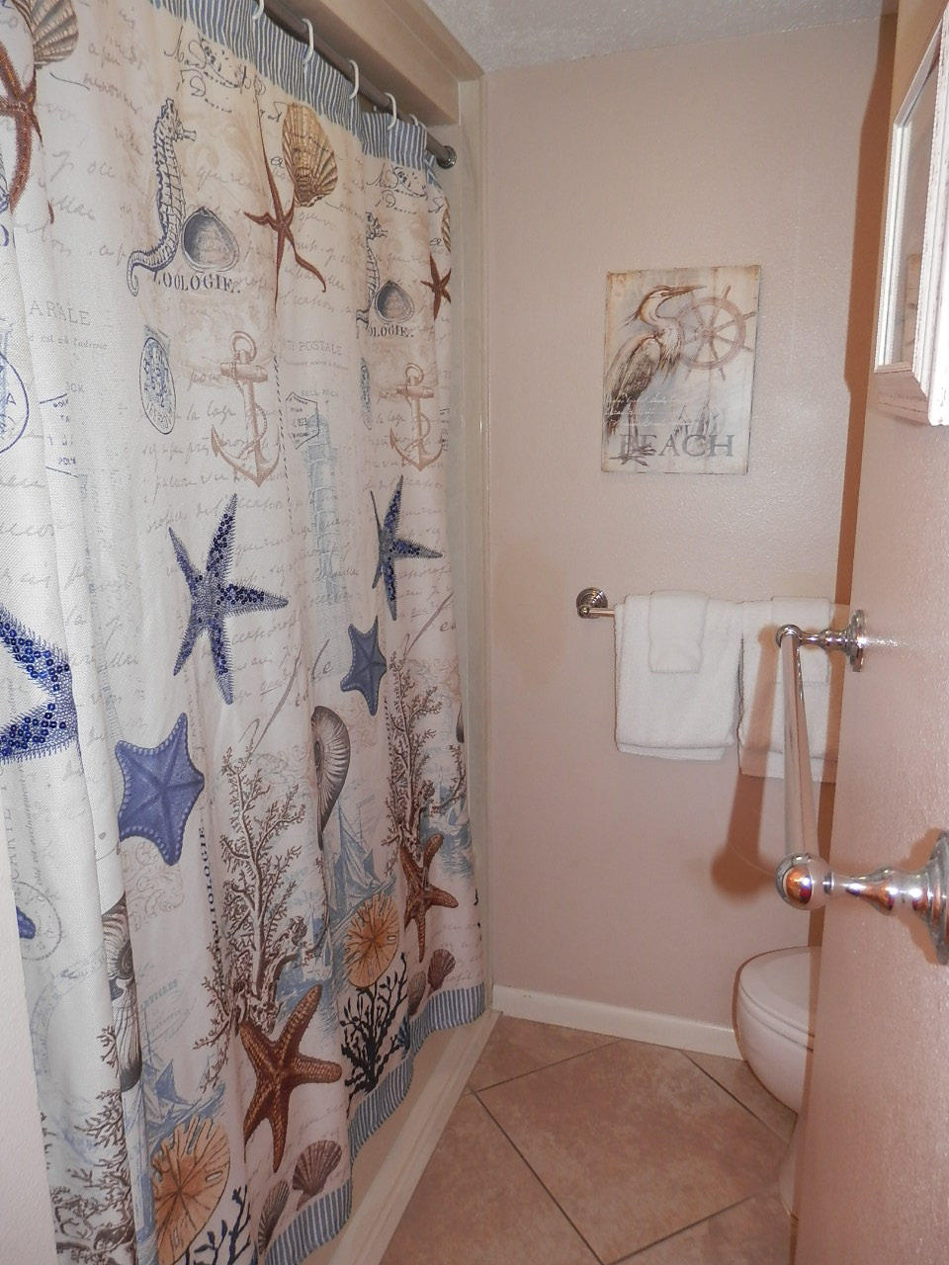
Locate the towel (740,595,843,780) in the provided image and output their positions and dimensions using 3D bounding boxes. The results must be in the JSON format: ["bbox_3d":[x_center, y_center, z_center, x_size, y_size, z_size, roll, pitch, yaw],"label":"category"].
[{"bbox_3d":[0.674,0.125,1.894,0.238,0.398,0.085,4,13,18],"label":"towel"}]

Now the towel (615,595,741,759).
[{"bbox_3d":[0.435,0.101,1.968,0.258,0.376,0.085,4,13,18],"label":"towel"}]

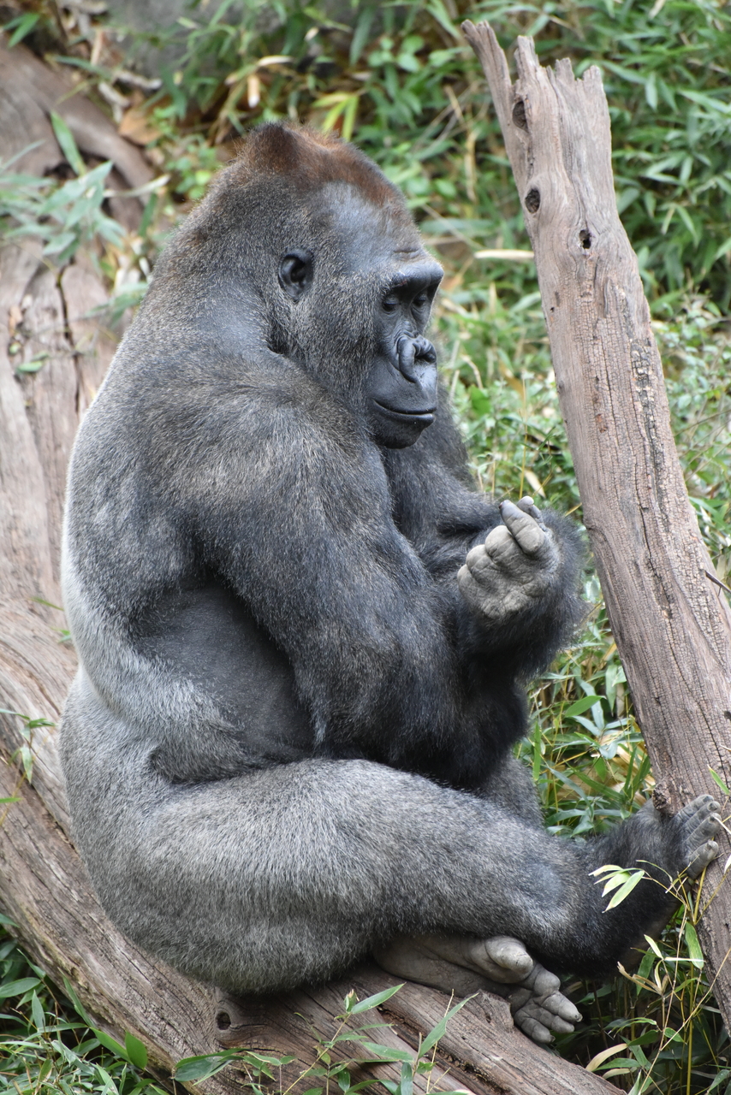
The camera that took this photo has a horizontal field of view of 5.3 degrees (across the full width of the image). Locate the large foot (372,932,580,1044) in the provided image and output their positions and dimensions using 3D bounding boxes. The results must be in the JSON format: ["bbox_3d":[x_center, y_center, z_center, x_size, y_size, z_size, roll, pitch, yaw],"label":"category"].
[{"bbox_3d":[0.132,0.523,9.450,0.275,0.110,0.100,23,17,9],"label":"large foot"}]

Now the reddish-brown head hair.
[{"bbox_3d":[-0.059,-0.456,9.450,0.210,0.110,0.160,7,13,29],"label":"reddish-brown head hair"}]

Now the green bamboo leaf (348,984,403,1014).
[{"bbox_3d":[0.011,0.528,9.250,0.072,0.016,0.008,-30,-34,9],"label":"green bamboo leaf"}]

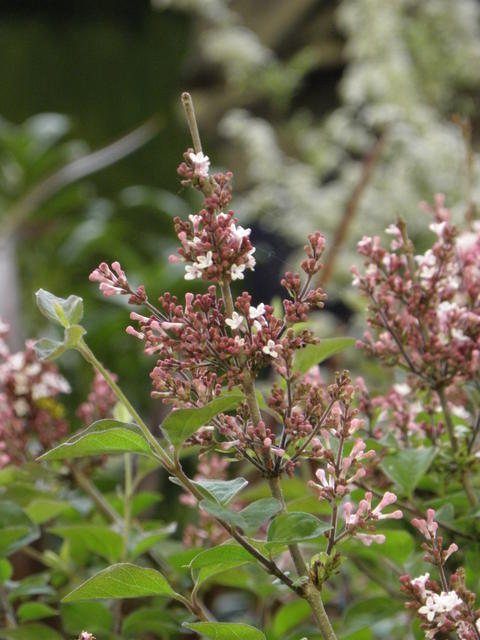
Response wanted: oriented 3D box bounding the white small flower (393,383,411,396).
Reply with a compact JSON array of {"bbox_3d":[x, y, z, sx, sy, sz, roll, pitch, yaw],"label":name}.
[{"bbox_3d":[0.071,0.030,1.770,0.008,0.006,0.007,0,7,0],"label":"white small flower"}]

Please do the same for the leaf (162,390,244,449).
[{"bbox_3d":[-0.014,0.039,1.600,0.033,0.015,0.015,-33,8,0],"label":"leaf"}]

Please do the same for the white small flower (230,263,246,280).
[{"bbox_3d":[-0.001,-0.026,2.190,0.008,0.009,0.007,-1,8,-10],"label":"white small flower"}]

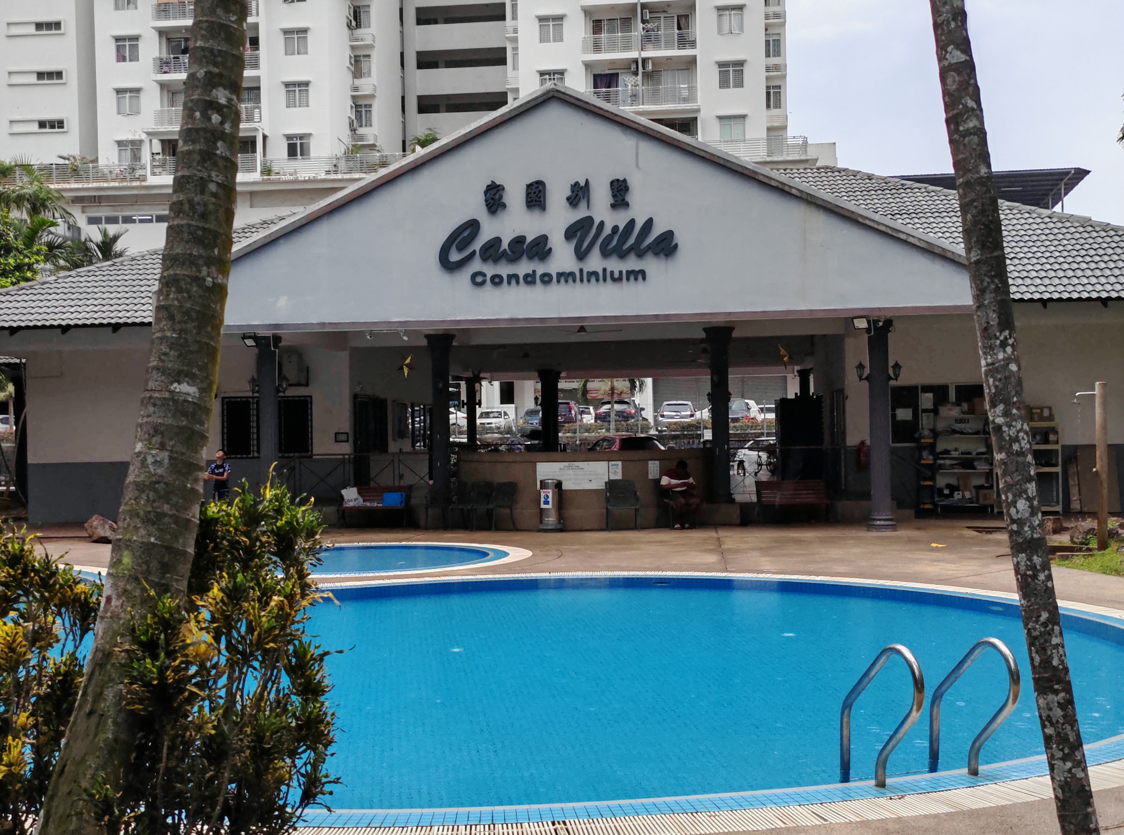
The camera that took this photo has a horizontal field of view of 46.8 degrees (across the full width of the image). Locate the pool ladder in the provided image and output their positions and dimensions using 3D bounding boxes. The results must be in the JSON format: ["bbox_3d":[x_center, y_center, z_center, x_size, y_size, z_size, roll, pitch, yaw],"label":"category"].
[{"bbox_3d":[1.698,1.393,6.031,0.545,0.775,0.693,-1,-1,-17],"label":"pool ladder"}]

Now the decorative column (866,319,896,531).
[{"bbox_3d":[5.077,0.125,20.600,0.470,3.348,0.470,-1,-1,7],"label":"decorative column"}]

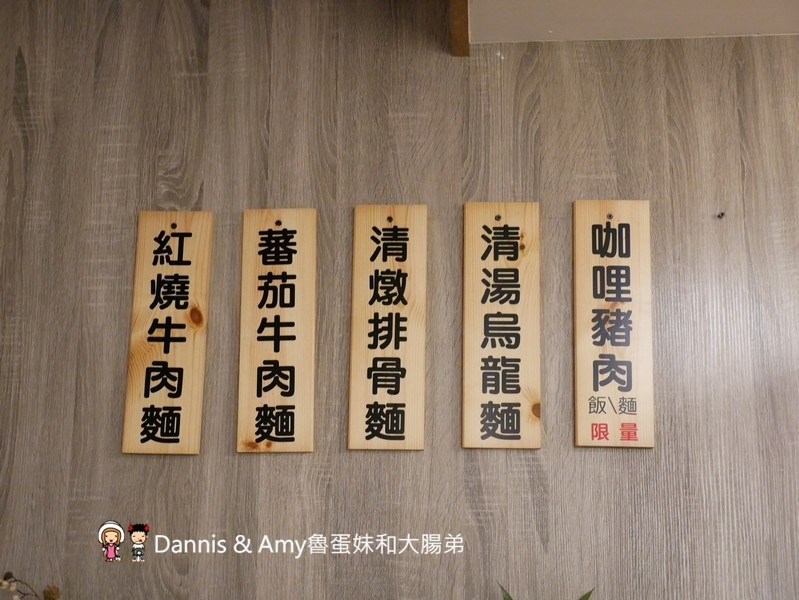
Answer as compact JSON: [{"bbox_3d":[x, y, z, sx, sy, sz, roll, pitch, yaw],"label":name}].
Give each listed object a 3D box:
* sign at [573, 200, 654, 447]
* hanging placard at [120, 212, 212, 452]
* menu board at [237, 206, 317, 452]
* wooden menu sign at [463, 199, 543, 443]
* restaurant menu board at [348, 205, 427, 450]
[{"bbox_3d":[0.267,0.028,1.670,0.094,0.311,0.016,0,-12,3],"label":"sign"},{"bbox_3d":[-0.291,0.040,1.699,0.094,0.311,0.016,1,-12,3],"label":"hanging placard"},{"bbox_3d":[-0.152,0.038,1.692,0.094,0.311,0.016,-1,-12,3],"label":"menu board"},{"bbox_3d":[0.129,0.030,1.677,0.094,0.311,0.016,0,-12,3],"label":"wooden menu sign"},{"bbox_3d":[-0.013,0.033,1.685,0.094,0.311,0.016,0,-12,3],"label":"restaurant menu board"}]

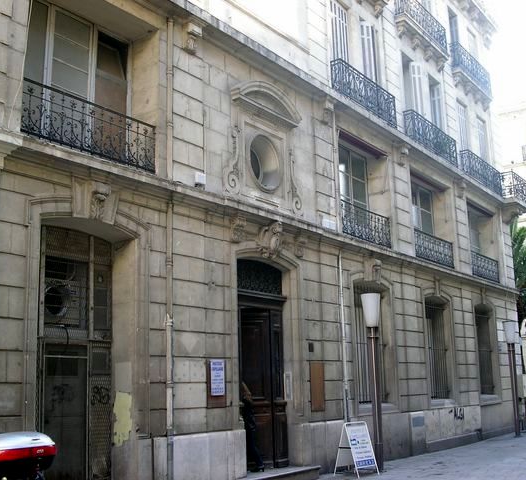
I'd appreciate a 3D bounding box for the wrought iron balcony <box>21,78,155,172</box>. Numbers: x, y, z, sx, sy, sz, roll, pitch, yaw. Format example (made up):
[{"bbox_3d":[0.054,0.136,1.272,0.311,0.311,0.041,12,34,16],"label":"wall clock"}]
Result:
[{"bbox_3d":[-2.570,-1.685,10.734,0.082,0.835,2.618,-10,-15,35],"label":"wrought iron balcony"}]

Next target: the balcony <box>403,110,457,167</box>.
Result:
[{"bbox_3d":[5.203,-3.056,21.663,0.309,0.979,3.453,-10,-15,35],"label":"balcony"}]

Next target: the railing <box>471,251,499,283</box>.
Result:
[{"bbox_3d":[7.066,0.884,22.323,0.070,0.740,2.420,-10,-14,35],"label":"railing"}]

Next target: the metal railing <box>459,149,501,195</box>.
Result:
[{"bbox_3d":[7.153,-2.100,22.867,0.280,0.870,3.000,-10,-14,35],"label":"metal railing"}]

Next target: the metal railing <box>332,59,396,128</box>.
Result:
[{"bbox_3d":[2.746,-3.838,18.687,0.300,0.899,2.980,-10,-15,35],"label":"metal railing"}]

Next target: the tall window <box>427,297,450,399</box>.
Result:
[{"bbox_3d":[4.561,2.914,18.640,0.070,2.500,1.500,-10,-14,35],"label":"tall window"}]

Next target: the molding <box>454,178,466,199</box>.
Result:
[{"bbox_3d":[6.546,-1.731,23.236,0.278,0.618,0.453,-10,-15,35],"label":"molding"}]

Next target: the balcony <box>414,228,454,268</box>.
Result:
[{"bbox_3d":[5.215,0.317,21.143,0.082,0.825,2.886,-10,-15,35],"label":"balcony"}]

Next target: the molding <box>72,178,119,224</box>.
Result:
[{"bbox_3d":[-2.514,-0.570,10.577,0.290,0.540,0.650,-10,-15,35],"label":"molding"}]

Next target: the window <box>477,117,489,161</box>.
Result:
[{"bbox_3d":[8.245,-3.252,26.392,0.206,2.752,1.082,-10,-15,35],"label":"window"}]

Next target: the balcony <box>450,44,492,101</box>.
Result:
[{"bbox_3d":[7.763,-6.270,26.188,0.380,1.013,3.041,-10,-15,35],"label":"balcony"}]

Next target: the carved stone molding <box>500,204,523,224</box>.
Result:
[{"bbox_3d":[9.605,-0.973,26.956,0.670,0.618,0.567,-10,-15,35],"label":"carved stone molding"}]

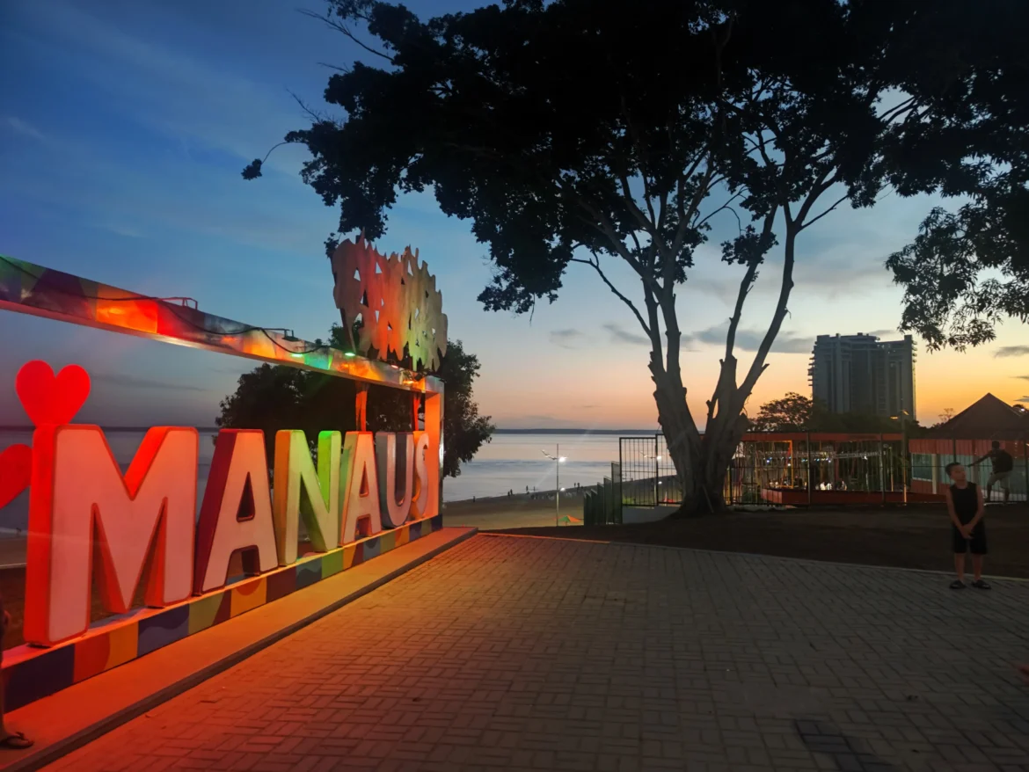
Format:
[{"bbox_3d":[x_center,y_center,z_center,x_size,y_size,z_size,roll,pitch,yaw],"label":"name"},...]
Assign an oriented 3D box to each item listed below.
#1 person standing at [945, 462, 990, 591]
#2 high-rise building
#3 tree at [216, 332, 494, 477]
[{"bbox_3d":[4.690,1.440,7.380,0.430,1.270,0.300,-1,-4,25],"label":"person standing"},{"bbox_3d":[187.000,0.000,384.000,49.000,56.000,27.000,-1,-4,19],"label":"high-rise building"},{"bbox_3d":[-5.560,1.800,25.000,9.600,7.400,8.800,1,-4,-13],"label":"tree"}]

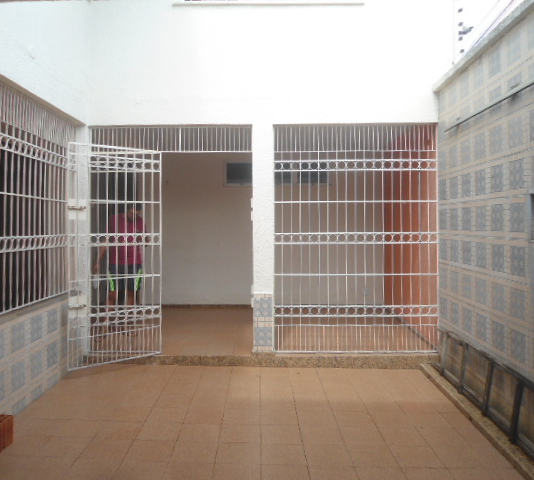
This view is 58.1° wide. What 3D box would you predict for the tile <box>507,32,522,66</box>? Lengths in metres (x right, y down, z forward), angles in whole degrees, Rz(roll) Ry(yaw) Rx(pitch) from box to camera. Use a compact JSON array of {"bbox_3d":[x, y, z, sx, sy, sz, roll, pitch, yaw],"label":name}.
[{"bbox_3d":[1.762,-1.367,3.413,0.010,0.203,0.203,0,1,1],"label":"tile"}]

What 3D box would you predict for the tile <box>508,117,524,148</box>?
[{"bbox_3d":[1.825,-0.786,3.517,0.010,0.207,0.207,0,1,1],"label":"tile"}]

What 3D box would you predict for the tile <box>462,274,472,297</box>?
[{"bbox_3d":[1.829,0.425,4.396,0.012,0.207,0.213,0,2,1],"label":"tile"}]

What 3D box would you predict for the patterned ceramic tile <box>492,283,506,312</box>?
[{"bbox_3d":[1.810,0.448,3.748,0.012,0.207,0.213,0,2,1],"label":"patterned ceramic tile"}]

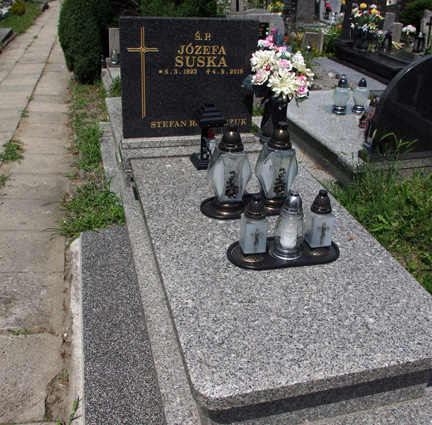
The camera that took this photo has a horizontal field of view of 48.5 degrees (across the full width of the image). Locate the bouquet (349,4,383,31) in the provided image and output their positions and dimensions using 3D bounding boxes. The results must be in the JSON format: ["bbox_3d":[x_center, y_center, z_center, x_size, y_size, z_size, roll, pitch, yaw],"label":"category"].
[{"bbox_3d":[2.054,-2.644,6.500,0.400,0.380,0.360,-4,27,-16],"label":"bouquet"}]

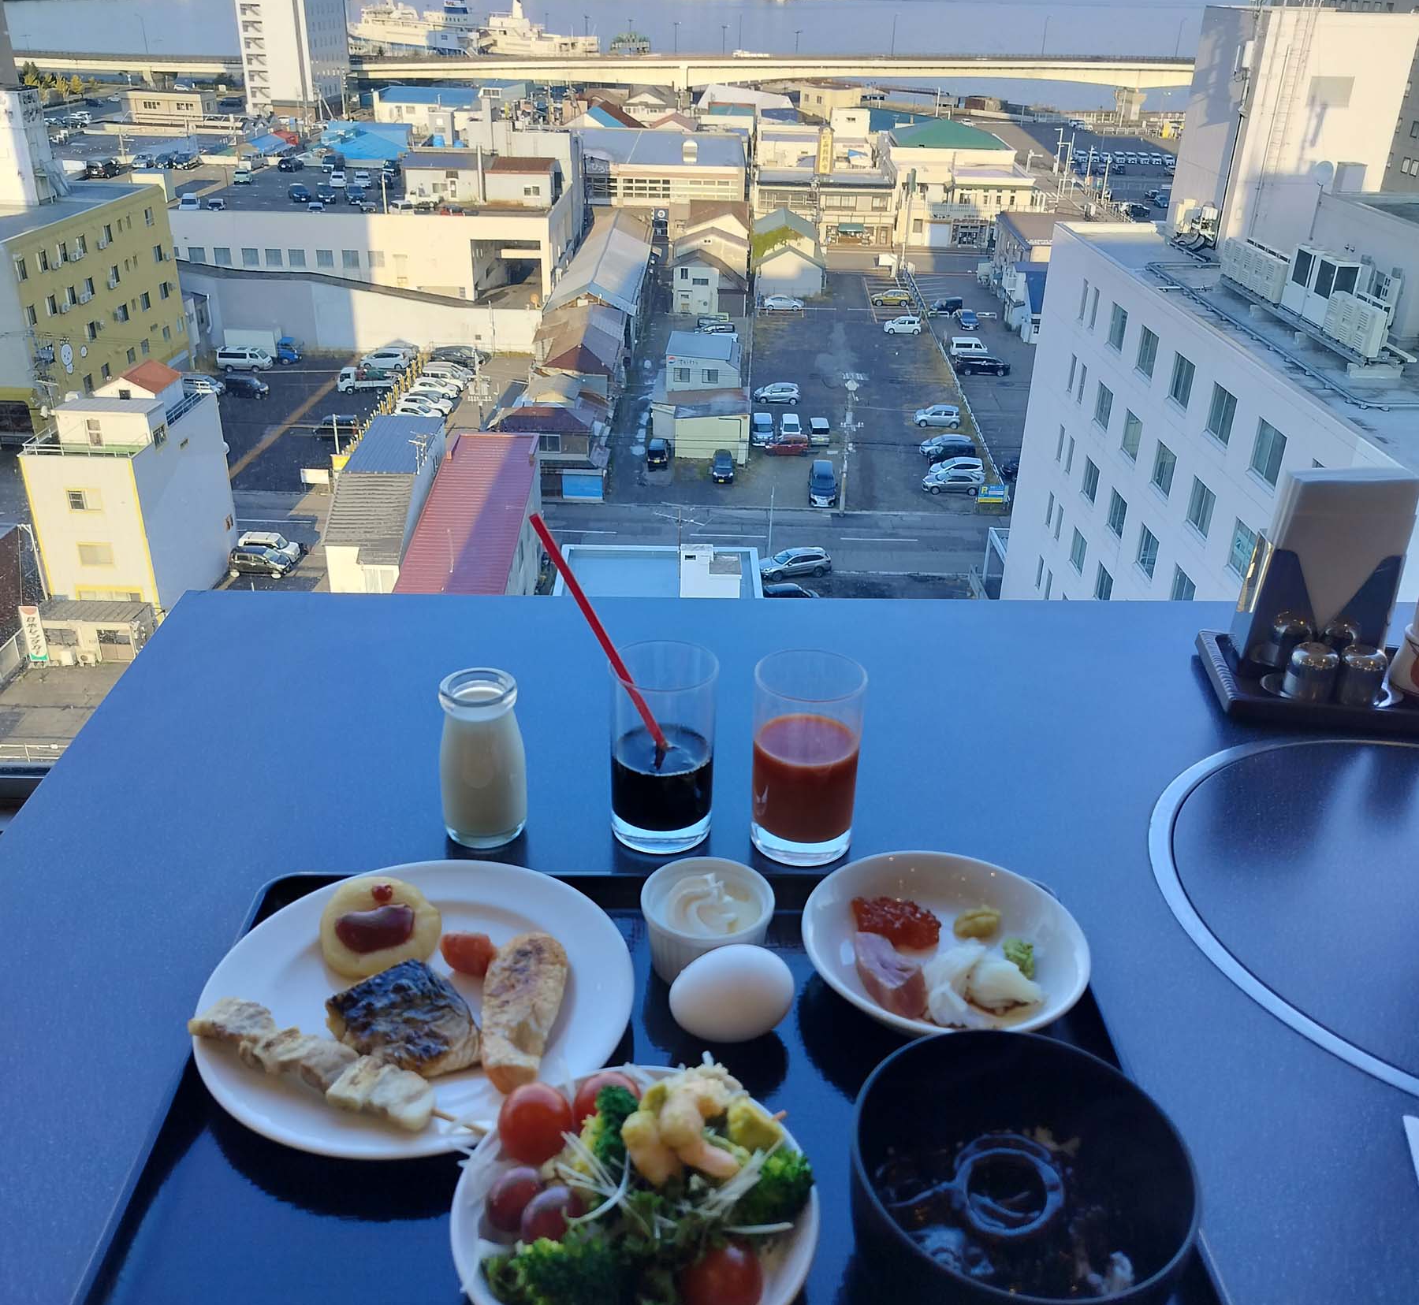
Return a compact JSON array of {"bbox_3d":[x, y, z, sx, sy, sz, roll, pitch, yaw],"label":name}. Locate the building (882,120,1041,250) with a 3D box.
[{"bbox_3d":[33.154,-65.646,181.645,18.500,13.400,27.000,2,28,0],"label":"building"}]

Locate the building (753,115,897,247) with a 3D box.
[{"bbox_3d":[15.108,-64.145,178.168,18.000,13.200,21.500,2,28,0],"label":"building"}]

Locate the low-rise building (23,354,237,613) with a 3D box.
[{"bbox_3d":[-31.962,-8.608,73.009,5.581,13.394,10.857,2,28,0],"label":"low-rise building"}]

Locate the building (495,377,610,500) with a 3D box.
[{"bbox_3d":[-10.790,-15.591,94.272,7.400,5.800,9.800,2,28,0],"label":"building"}]

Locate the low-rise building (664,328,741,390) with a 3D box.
[{"bbox_3d":[-0.529,-22.194,108.869,5.900,6.700,6.900,2,28,1],"label":"low-rise building"}]

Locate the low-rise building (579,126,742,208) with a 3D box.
[{"bbox_3d":[-6.263,-67.230,187.441,22.831,9.944,30.441,2,28,0],"label":"low-rise building"}]

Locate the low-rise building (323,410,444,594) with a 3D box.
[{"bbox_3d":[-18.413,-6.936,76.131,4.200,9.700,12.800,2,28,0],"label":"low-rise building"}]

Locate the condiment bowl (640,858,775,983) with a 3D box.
[{"bbox_3d":[-0.001,0.135,0.642,0.062,0.037,0.062,2,28,0],"label":"condiment bowl"}]

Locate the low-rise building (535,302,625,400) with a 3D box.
[{"bbox_3d":[-11.518,-28.104,121.182,6.400,5.000,20.000,0,28,-3],"label":"low-rise building"}]

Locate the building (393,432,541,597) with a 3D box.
[{"bbox_3d":[-12.294,-4.149,70.243,5.000,8.300,22.000,1,28,-2],"label":"building"}]

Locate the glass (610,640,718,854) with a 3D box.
[{"bbox_3d":[-0.027,0.054,0.750,0.061,0.107,0.061,2,28,0],"label":"glass"}]

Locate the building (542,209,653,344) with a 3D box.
[{"bbox_3d":[-11.242,-41.234,142.449,9.031,6.393,41.096,1,28,-1],"label":"building"}]

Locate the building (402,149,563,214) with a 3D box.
[{"bbox_3d":[-23.287,-49.787,137.049,15.000,4.200,7.500,2,28,0],"label":"building"}]

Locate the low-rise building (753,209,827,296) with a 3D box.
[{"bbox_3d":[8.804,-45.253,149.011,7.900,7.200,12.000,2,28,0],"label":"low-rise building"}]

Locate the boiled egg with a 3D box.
[{"bbox_3d":[0.010,0.155,0.595,0.058,0.043,0.043,-8,30,-18],"label":"boiled egg"}]

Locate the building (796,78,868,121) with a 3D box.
[{"bbox_3d":[29.020,-132.511,316.855,10.800,7.100,10.000,-20,35,-35],"label":"building"}]

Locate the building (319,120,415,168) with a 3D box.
[{"bbox_3d":[-56.361,-80.774,215.039,14.000,7.400,24.000,2,28,0],"label":"building"}]

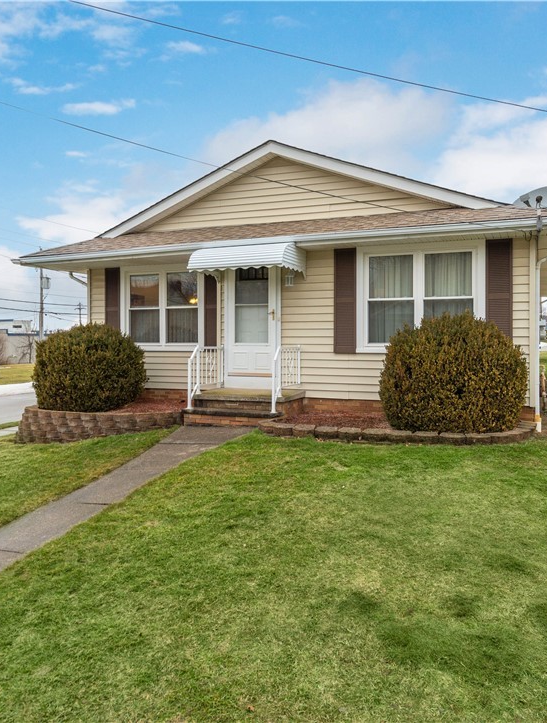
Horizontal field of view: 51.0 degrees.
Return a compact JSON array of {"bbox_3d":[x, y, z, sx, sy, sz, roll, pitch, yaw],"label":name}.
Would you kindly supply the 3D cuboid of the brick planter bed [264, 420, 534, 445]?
[{"bbox_3d":[1.581,0.998,8.338,4.000,0.250,1.400,1,3,24],"label":"brick planter bed"}]

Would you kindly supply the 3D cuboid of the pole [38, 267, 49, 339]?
[{"bbox_3d":[-20.598,-4.759,51.231,0.850,10.600,0.450,1,3,24],"label":"pole"}]

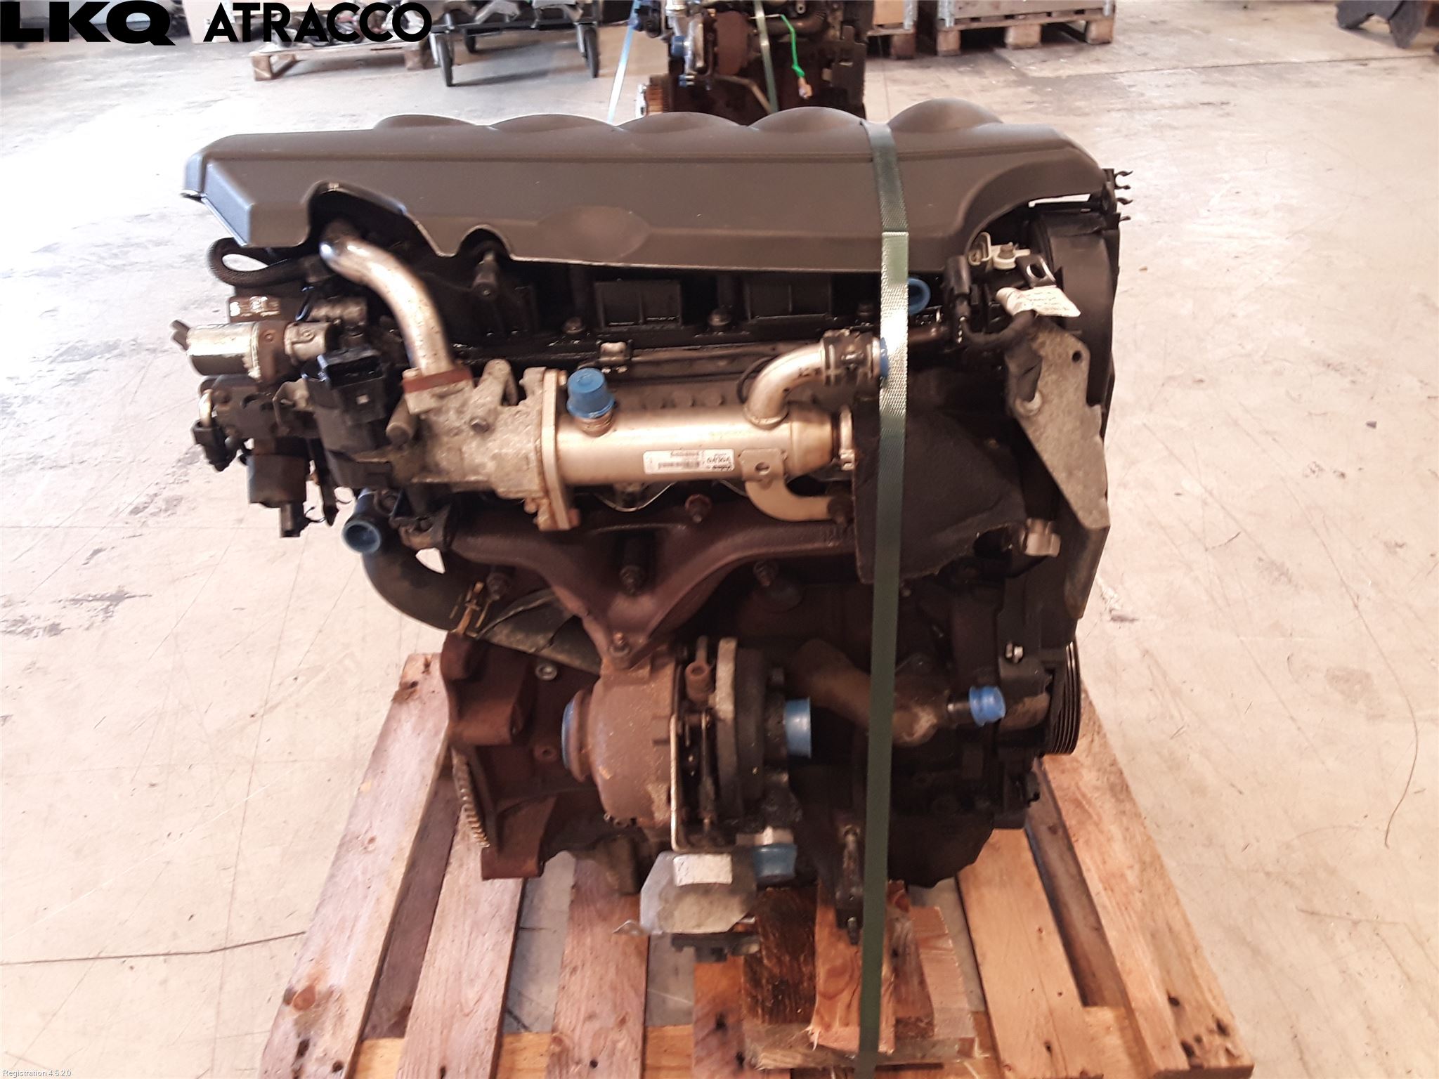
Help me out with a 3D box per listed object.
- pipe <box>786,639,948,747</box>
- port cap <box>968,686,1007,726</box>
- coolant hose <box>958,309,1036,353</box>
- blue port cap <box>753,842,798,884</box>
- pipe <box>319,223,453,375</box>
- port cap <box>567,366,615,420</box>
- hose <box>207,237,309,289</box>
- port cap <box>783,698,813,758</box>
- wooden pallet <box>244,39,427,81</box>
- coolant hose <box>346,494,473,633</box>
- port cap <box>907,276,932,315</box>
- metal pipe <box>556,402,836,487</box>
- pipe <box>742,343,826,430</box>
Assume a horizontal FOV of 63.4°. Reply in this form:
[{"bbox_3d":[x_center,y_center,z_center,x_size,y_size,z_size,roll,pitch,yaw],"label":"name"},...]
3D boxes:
[{"bbox_3d":[0.110,0.115,0.875,0.118,0.066,0.055,-1,31,1],"label":"pipe"},{"bbox_3d":[0.202,0.126,0.875,0.024,0.030,0.030,-17,30,20],"label":"port cap"},{"bbox_3d":[0.188,-0.141,0.785,0.054,0.025,0.026,-3,32,1],"label":"coolant hose"},{"bbox_3d":[0.045,0.256,0.920,0.035,0.035,0.031,-1,72,0],"label":"blue port cap"},{"bbox_3d":[-0.208,-0.151,0.730,0.082,0.085,0.060,-1,31,1],"label":"pipe"},{"bbox_3d":[-0.085,-0.095,0.757,0.031,0.020,0.031,-7,44,3],"label":"port cap"},{"bbox_3d":[-0.295,-0.177,0.745,0.064,0.030,0.050,-1,31,1],"label":"hose"},{"bbox_3d":[0.054,0.129,0.800,0.021,0.042,0.042,-1,31,2],"label":"port cap"},{"bbox_3d":[-1.863,-2.467,5.879,0.811,0.126,0.608,-5,32,-1],"label":"wooden pallet"},{"bbox_3d":[-0.237,0.018,0.890,0.100,0.090,0.068,-3,32,1],"label":"coolant hose"},{"bbox_3d":[0.122,-0.155,0.742,0.025,0.025,0.018,-1,27,-2],"label":"port cap"},{"bbox_3d":[-0.015,-0.063,0.778,0.187,0.050,0.050,-3,32,1],"label":"metal pipe"},{"bbox_3d":[0.042,-0.098,0.735,0.054,0.052,0.023,-1,31,1],"label":"pipe"}]

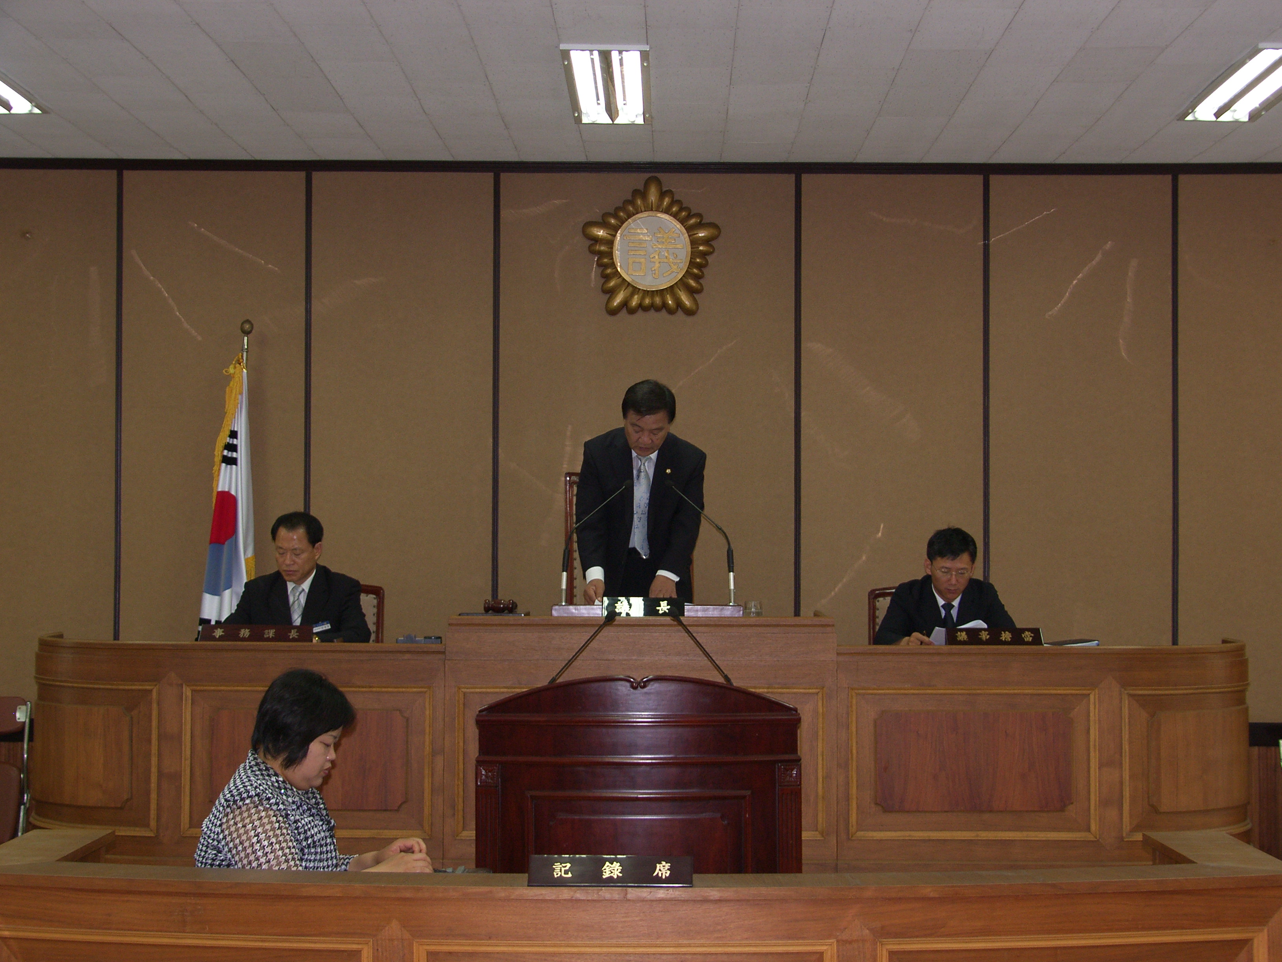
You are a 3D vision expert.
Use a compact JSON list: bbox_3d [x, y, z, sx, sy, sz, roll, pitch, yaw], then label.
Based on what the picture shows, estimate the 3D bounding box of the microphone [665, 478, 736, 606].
[{"bbox_3d":[0.211,0.216,7.865,0.257,0.449,0.090,0,-2,26],"label":"microphone"}]

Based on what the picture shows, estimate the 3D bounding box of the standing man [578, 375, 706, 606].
[{"bbox_3d":[-0.003,0.422,8.022,0.482,1.561,0.520,0,-2,1],"label":"standing man"}]

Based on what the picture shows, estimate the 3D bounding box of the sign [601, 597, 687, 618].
[{"bbox_3d":[0.011,0.438,7.712,0.286,0.068,0.050,0,-2,1],"label":"sign"}]

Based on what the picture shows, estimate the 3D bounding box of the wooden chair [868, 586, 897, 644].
[{"bbox_3d":[1.096,0.898,8.212,0.560,1.010,0.600,0,-2,1],"label":"wooden chair"}]

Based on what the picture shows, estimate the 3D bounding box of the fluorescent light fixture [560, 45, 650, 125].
[{"bbox_3d":[-0.119,-1.512,8.383,0.310,0.080,1.340,0,-2,1],"label":"fluorescent light fixture"}]

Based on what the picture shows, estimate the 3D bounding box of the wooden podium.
[{"bbox_3d":[-0.006,1.134,6.372,0.913,1.186,0.600,0,-2,1],"label":"wooden podium"}]

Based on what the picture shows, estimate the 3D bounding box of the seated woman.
[{"bbox_3d":[-0.747,1.063,5.155,0.594,1.253,0.470,0,-2,3],"label":"seated woman"}]

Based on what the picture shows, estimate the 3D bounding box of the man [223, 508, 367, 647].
[{"bbox_3d":[-1.249,0.749,8.023,0.517,1.275,0.680,0,-2,11],"label":"man"}]

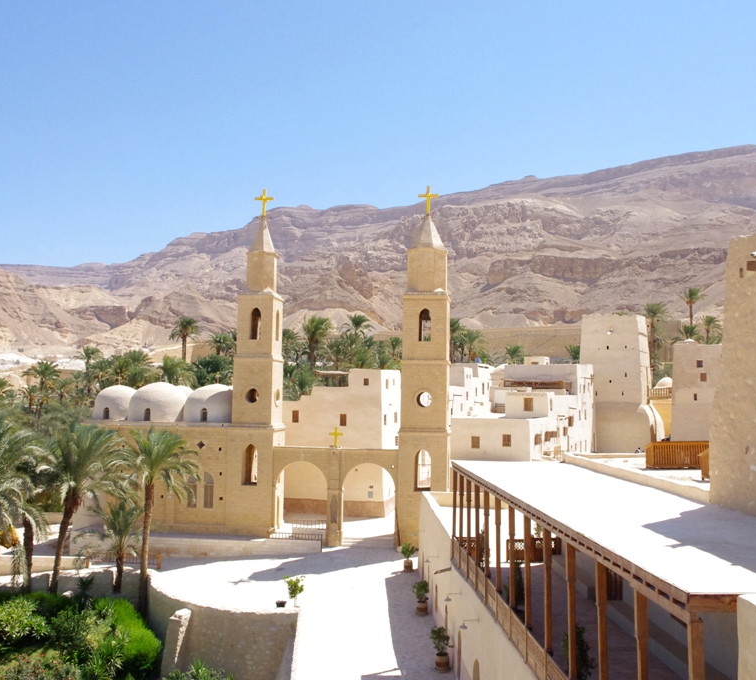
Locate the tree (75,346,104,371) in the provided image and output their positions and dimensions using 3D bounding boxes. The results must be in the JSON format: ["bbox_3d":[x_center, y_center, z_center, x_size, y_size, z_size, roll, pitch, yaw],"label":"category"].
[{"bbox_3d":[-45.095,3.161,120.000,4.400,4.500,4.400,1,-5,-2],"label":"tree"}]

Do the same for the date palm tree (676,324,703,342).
[{"bbox_3d":[44.674,1.638,110.000,3.907,7.762,3.907,-2,-5,22],"label":"date palm tree"}]

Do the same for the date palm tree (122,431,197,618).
[{"bbox_3d":[-12.705,10.586,44.600,4.275,10.814,4.275,2,-5,-16],"label":"date palm tree"}]

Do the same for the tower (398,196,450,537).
[{"bbox_3d":[3.202,1.835,52.800,3.349,24.237,3.349,0,-5,8],"label":"tower"}]

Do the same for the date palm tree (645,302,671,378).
[{"bbox_3d":[41.907,0.200,115.000,3.589,11.733,3.589,-1,-5,20],"label":"date palm tree"}]

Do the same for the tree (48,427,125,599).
[{"bbox_3d":[-17.085,10.197,44.800,4.172,10.698,4.172,2,-5,-21],"label":"tree"}]

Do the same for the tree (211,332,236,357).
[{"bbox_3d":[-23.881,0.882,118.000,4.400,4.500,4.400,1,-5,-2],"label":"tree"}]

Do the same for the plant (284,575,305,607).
[{"bbox_3d":[-4.334,13.013,39.875,1.000,1.500,1.000,1,-5,-2],"label":"plant"}]

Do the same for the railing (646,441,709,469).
[{"bbox_3d":[11.354,4.337,28.831,2.350,1.000,0.600,1,-5,-2],"label":"railing"}]

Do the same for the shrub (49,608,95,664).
[{"bbox_3d":[-15.105,14.543,37.800,2.063,2.555,2.063,2,-5,-22],"label":"shrub"}]

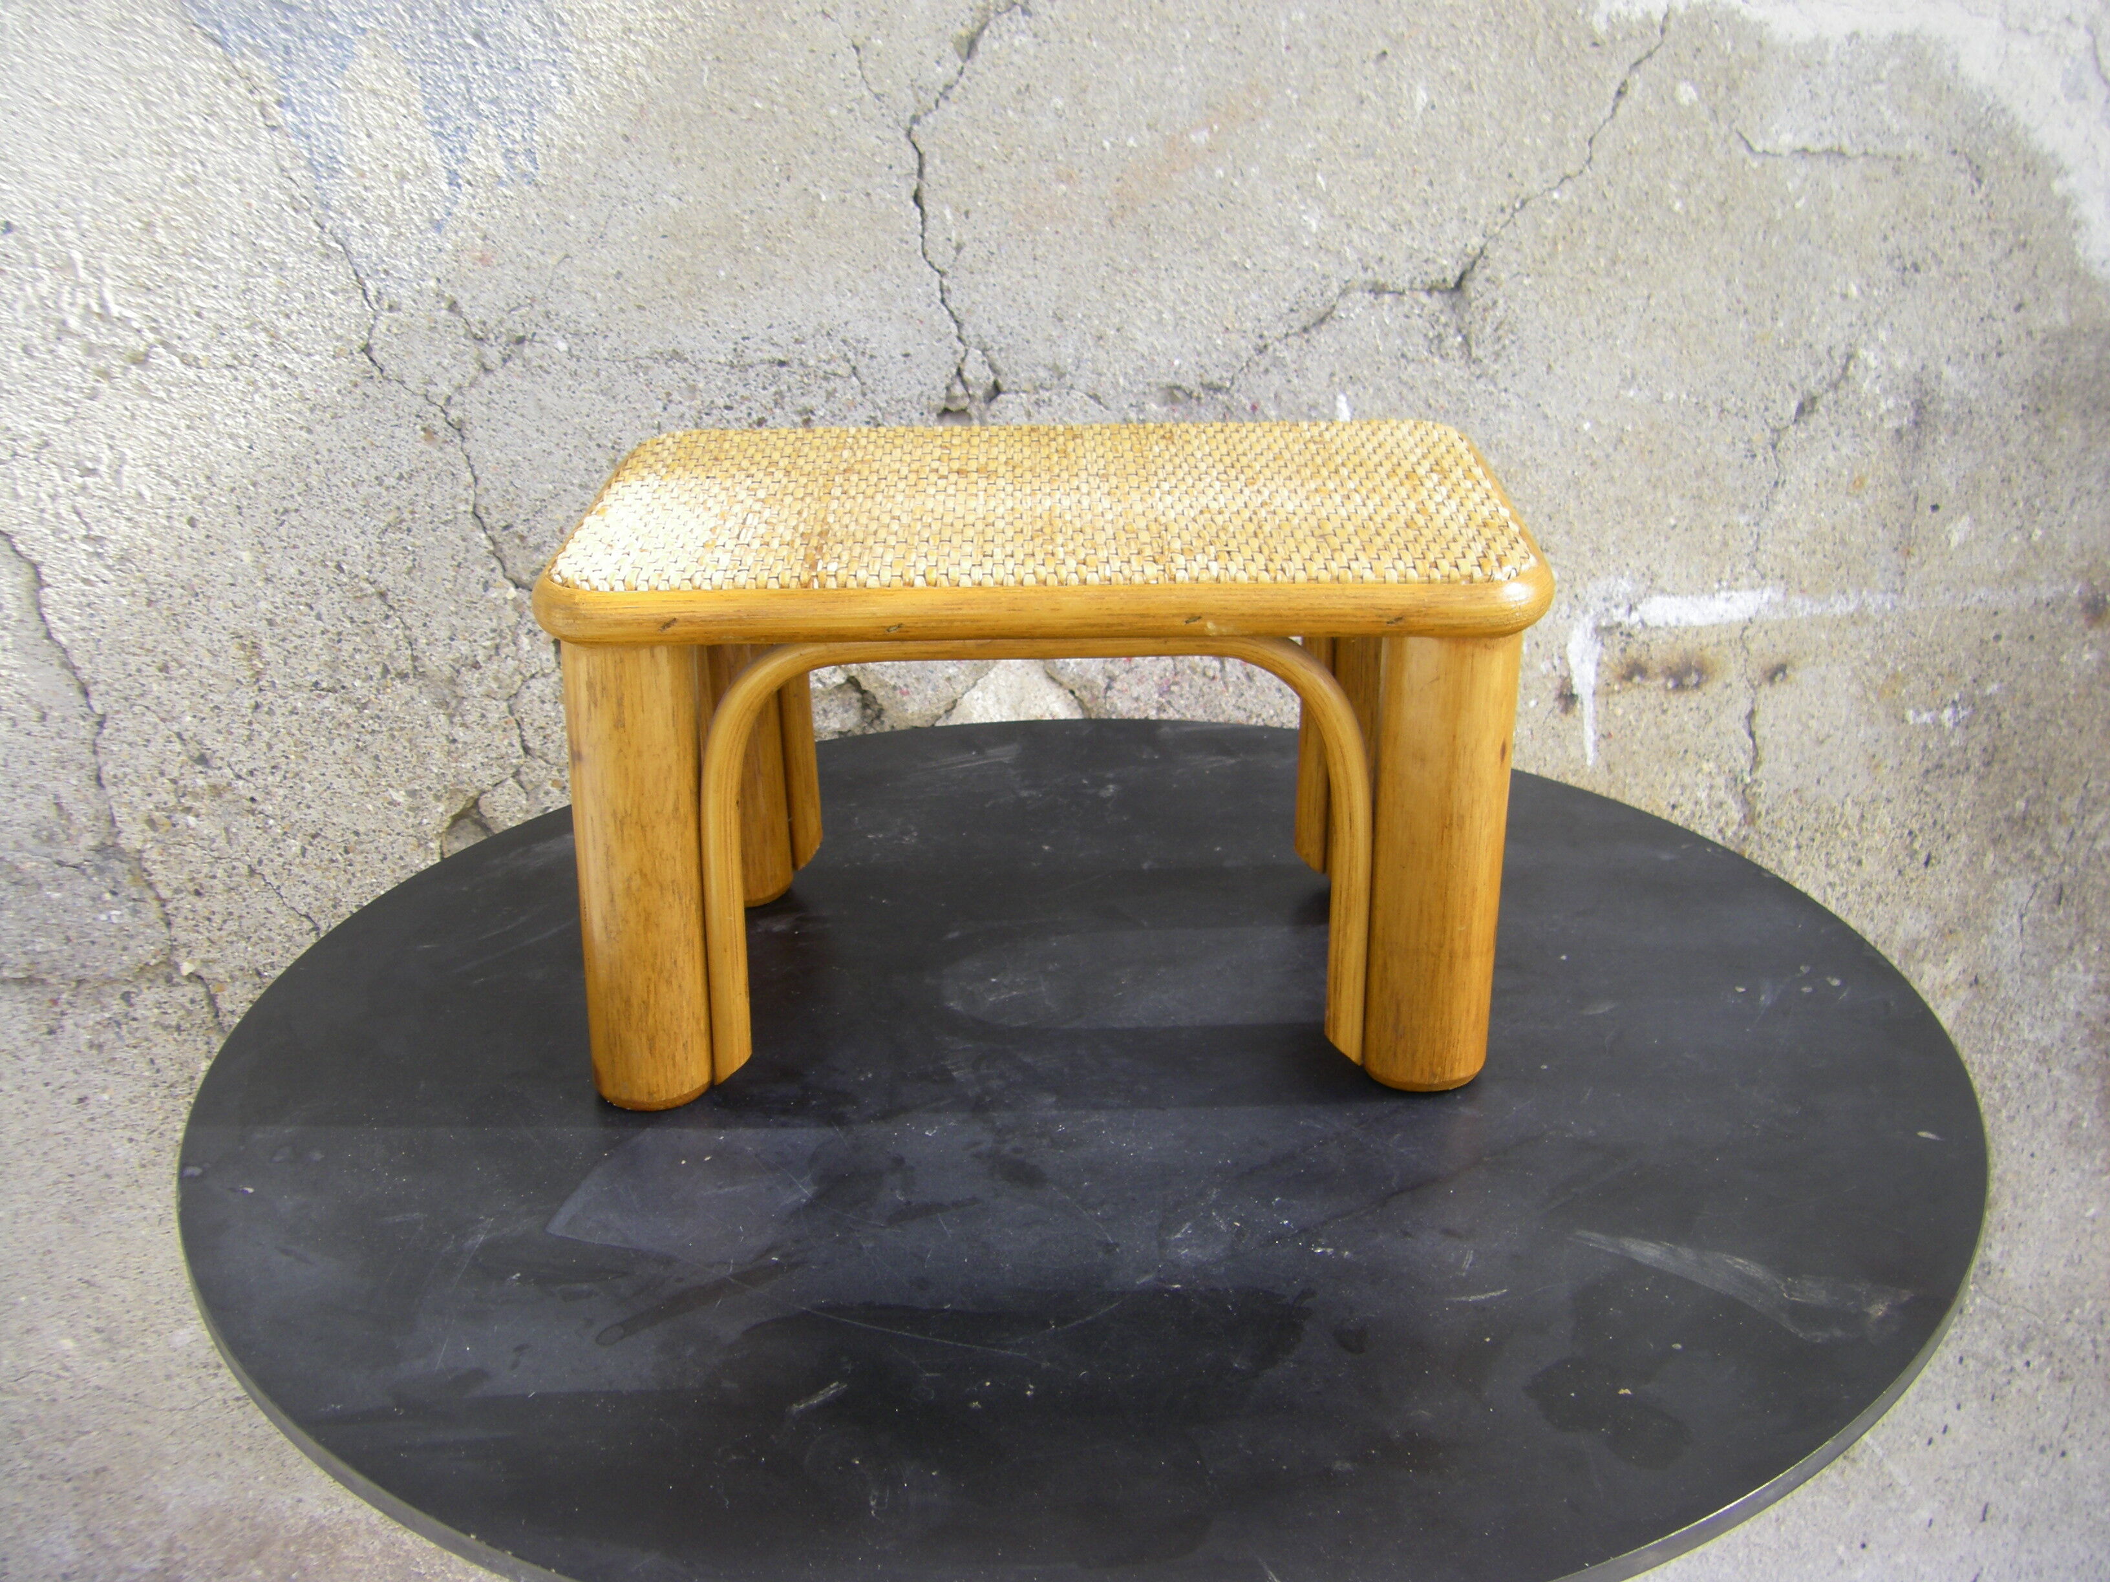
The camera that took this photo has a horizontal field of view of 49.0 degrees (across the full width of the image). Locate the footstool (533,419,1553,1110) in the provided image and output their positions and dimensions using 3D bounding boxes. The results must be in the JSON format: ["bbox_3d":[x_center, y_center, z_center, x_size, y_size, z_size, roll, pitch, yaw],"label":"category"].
[{"bbox_3d":[-0.003,-0.021,1.008,0.390,0.221,0.260,0,23,2],"label":"footstool"}]

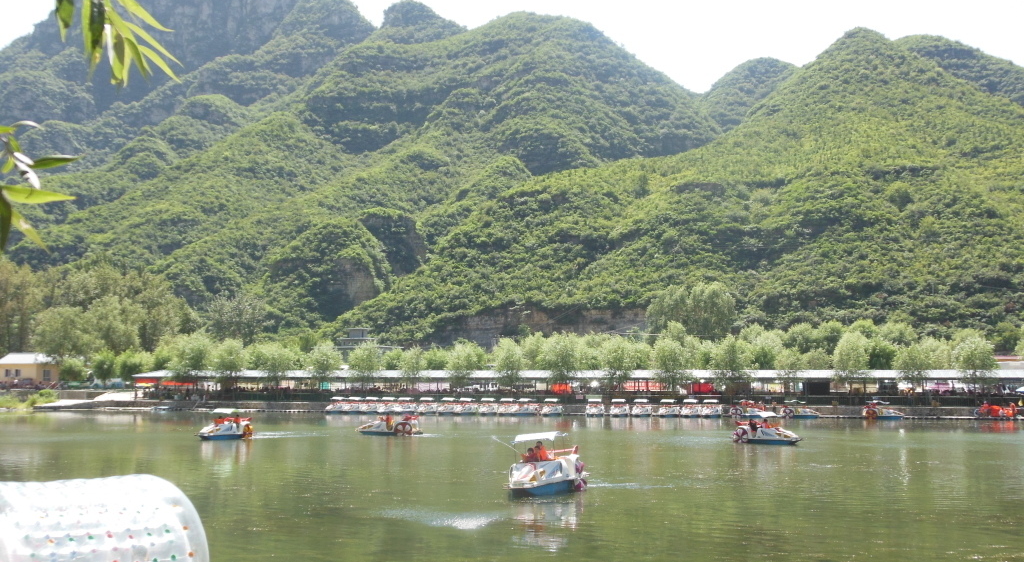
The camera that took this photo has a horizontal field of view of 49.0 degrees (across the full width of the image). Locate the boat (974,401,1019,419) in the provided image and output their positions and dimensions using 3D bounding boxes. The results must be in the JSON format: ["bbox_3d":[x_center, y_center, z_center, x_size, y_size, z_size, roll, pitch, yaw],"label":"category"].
[{"bbox_3d":[50.644,13.526,117.500,4.100,1.900,1.950,-1,-6,12],"label":"boat"}]

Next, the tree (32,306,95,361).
[{"bbox_3d":[-65.980,9.468,165.000,9.200,11.743,9.200,0,-5,0],"label":"tree"}]

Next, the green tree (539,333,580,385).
[{"bbox_3d":[5.162,9.336,122.162,4.580,7.260,4.350,0,-5,0],"label":"green tree"}]

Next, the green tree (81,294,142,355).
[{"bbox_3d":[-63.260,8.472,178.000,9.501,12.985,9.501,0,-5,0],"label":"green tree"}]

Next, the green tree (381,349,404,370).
[{"bbox_3d":[-16.120,11.754,151.000,3.090,5.105,3.090,0,-5,0],"label":"green tree"}]

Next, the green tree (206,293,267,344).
[{"bbox_3d":[-45.341,8.146,185.000,9.600,12.179,9.600,0,-5,0],"label":"green tree"}]

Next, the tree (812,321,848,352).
[{"bbox_3d":[40.334,8.859,142.801,4.600,7.300,4.600,0,-5,0],"label":"tree"}]

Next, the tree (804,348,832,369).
[{"bbox_3d":[35.598,10.852,130.557,3.380,6.480,3.380,0,-5,0],"label":"tree"}]

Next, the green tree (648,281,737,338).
[{"bbox_3d":[27.300,8.904,171.920,13.460,17.730,10.100,0,-5,0],"label":"green tree"}]

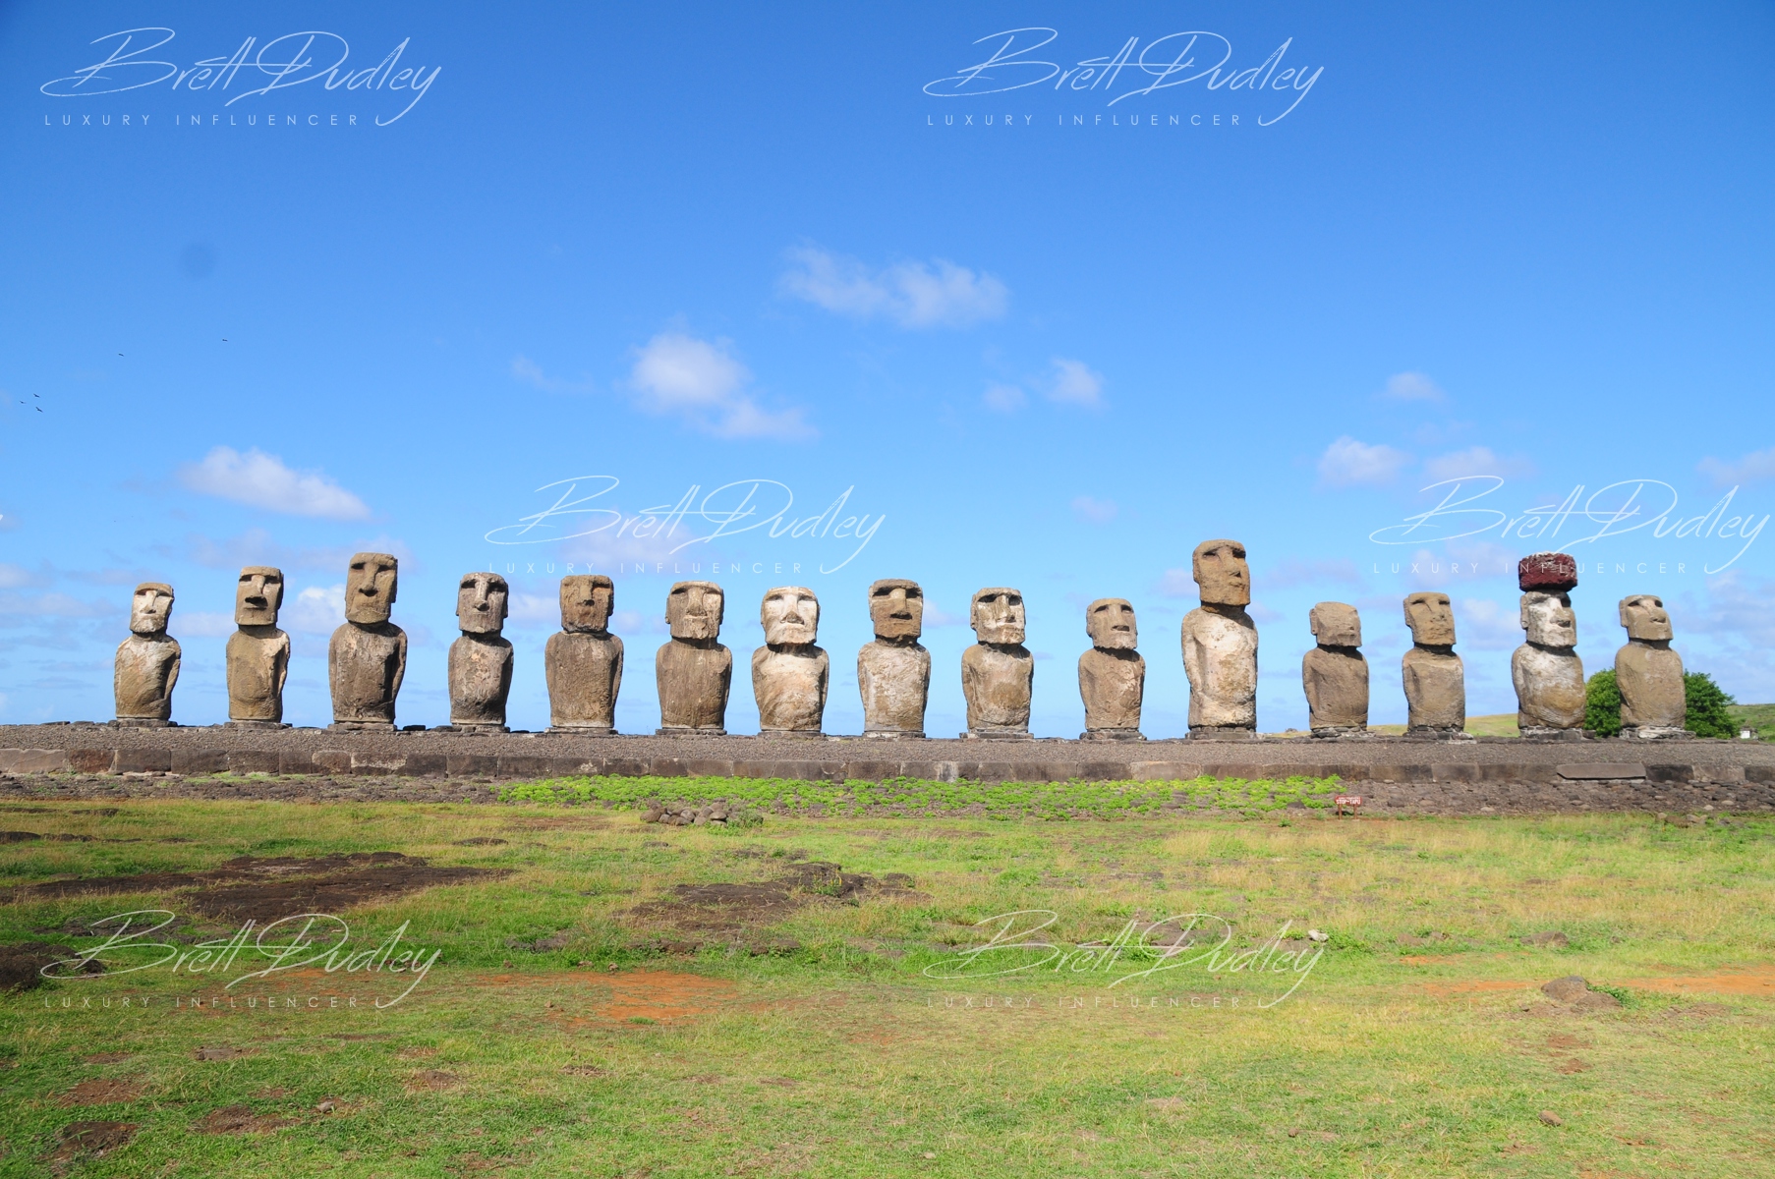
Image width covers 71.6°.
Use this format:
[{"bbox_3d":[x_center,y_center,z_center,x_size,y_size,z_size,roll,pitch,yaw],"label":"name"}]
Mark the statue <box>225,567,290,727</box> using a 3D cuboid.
[{"bbox_3d":[-25.889,2.340,50.669,2.321,6.648,1.439,2,-8,-12],"label":"statue"}]

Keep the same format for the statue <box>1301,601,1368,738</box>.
[{"bbox_3d":[19.888,3.528,54.791,2.696,6.058,1.671,1,-8,-5],"label":"statue"}]

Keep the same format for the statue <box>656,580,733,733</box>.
[{"bbox_3d":[-8.501,2.952,53.924,3.300,6.750,2.470,1,-7,-4],"label":"statue"}]

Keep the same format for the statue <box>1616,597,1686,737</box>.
[{"bbox_3d":[34.784,3.452,56.132,2.670,6.652,1.655,1,-8,-5],"label":"statue"}]

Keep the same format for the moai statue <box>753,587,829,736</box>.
[{"bbox_3d":[-4.266,3.117,54.120,3.320,6.590,2.490,1,-7,-3],"label":"moai statue"}]

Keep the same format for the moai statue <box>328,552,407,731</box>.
[{"bbox_3d":[-21.539,2.121,51.059,2.947,7.397,1.827,2,-8,-11],"label":"moai statue"}]

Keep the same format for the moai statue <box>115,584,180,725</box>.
[{"bbox_3d":[-31.725,2.743,52.759,2.570,6.190,1.930,1,-7,-4],"label":"moai statue"}]

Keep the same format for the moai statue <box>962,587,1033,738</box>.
[{"bbox_3d":[4.855,3.205,54.577,3.070,6.650,2.300,1,-7,-6],"label":"moai statue"}]

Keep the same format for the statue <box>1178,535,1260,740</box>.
[{"bbox_3d":[14.894,2.134,55.227,3.320,8.930,2.420,1,-7,-6],"label":"statue"}]

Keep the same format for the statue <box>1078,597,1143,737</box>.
[{"bbox_3d":[9.997,3.528,54.800,2.800,6.420,2.100,1,-7,-6],"label":"statue"}]

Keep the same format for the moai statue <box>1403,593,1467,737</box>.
[{"bbox_3d":[24.483,3.333,55.204,2.600,6.543,1.612,1,-8,-5],"label":"moai statue"}]

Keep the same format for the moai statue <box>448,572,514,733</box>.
[{"bbox_3d":[-17.160,2.627,52.008,2.520,6.780,1.710,2,-7,-10],"label":"moai statue"}]

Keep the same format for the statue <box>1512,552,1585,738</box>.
[{"bbox_3d":[29.277,2.406,54.502,2.620,8.150,2.110,1,-7,-4],"label":"statue"}]

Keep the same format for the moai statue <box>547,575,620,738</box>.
[{"bbox_3d":[-13.242,2.817,53.698,3.260,6.970,2.440,1,-7,-3],"label":"moai statue"}]

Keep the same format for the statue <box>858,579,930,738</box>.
[{"bbox_3d":[0.262,2.928,53.024,3.051,6.828,1.892,1,-8,-7],"label":"statue"}]

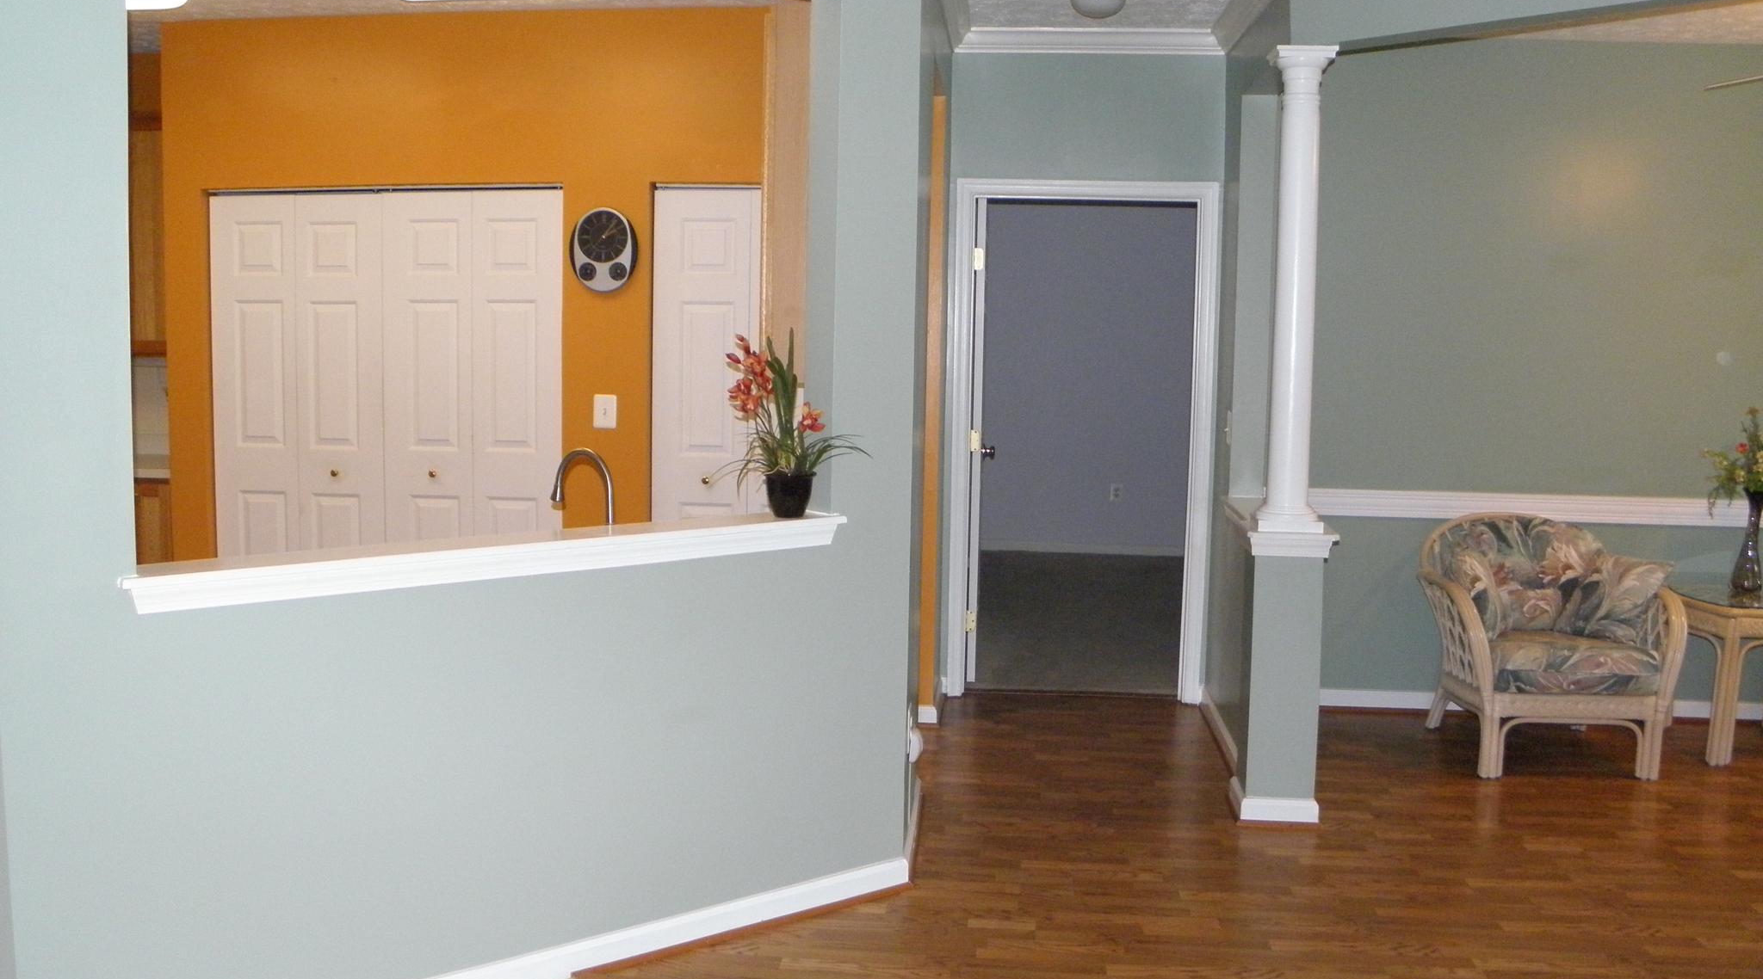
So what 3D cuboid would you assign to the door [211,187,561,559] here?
[{"bbox_3d":[-1.968,-0.156,5.655,1.463,2.029,0.045,1,6,5],"label":"door"}]

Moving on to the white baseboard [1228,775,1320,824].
[{"bbox_3d":[1.263,0.993,4.585,0.243,0.074,0.236,2,7,5],"label":"white baseboard"}]

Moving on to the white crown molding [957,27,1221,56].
[{"bbox_3d":[0.821,-1.758,5.596,1.070,0.088,0.072,2,7,5],"label":"white crown molding"}]

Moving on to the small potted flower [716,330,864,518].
[{"bbox_3d":[-0.233,-0.172,3.637,0.375,0.475,0.300,1,6,5],"label":"small potted flower"}]

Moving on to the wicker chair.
[{"bbox_3d":[2.418,0.550,5.255,0.790,0.860,0.760,1,7,1],"label":"wicker chair"}]

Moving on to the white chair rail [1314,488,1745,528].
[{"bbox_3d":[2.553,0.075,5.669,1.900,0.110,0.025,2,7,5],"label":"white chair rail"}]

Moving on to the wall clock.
[{"bbox_3d":[-1.069,-0.920,5.461,0.268,0.322,0.050,2,7,10],"label":"wall clock"}]

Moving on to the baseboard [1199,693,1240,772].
[{"bbox_3d":[1.272,0.906,5.351,0.020,0.085,1.140,1,6,5],"label":"baseboard"}]

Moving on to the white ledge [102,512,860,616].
[{"bbox_3d":[-0.804,0.148,3.217,1.660,0.080,0.178,-4,9,-36],"label":"white ledge"}]

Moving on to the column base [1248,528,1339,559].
[{"bbox_3d":[1.273,0.159,4.488,0.279,0.079,0.272,1,6,5],"label":"column base"}]

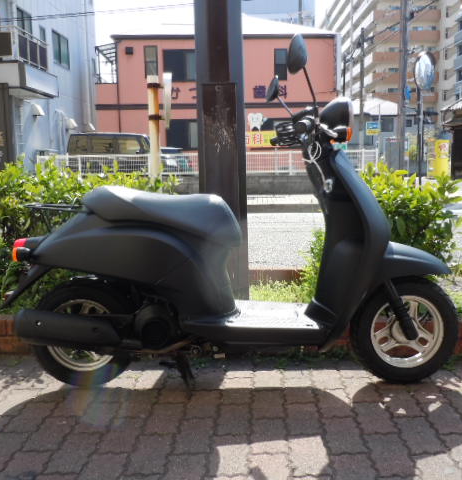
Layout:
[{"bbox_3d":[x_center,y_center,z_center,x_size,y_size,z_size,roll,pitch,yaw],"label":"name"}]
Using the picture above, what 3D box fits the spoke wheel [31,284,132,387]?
[{"bbox_3d":[-0.556,0.360,1.940,0.390,0.390,0.090,-1,8,3],"label":"spoke wheel"}]

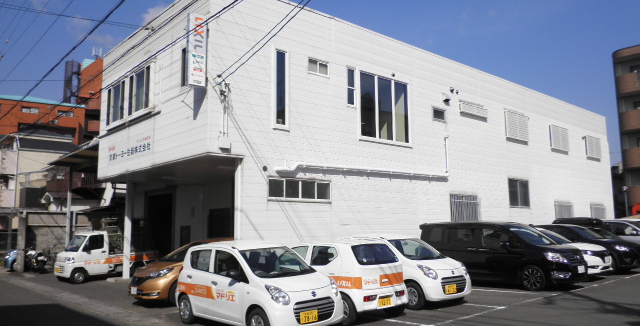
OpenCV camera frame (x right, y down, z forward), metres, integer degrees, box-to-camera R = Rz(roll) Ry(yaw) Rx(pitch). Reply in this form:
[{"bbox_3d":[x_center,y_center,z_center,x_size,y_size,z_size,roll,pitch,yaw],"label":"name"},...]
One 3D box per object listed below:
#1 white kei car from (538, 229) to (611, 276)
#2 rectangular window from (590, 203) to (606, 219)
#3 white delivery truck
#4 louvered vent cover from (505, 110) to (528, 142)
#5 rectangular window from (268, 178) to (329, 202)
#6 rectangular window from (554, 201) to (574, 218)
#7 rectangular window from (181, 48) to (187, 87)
[{"bbox_3d":[7.277,2.893,15.853,1.670,1.520,3.900,6,-10,-41],"label":"white kei car"},{"bbox_3d":[15.672,2.869,26.941,1.959,1.055,0.150,6,-10,-39],"label":"rectangular window"},{"bbox_3d":[-8.060,3.510,18.200,1.475,1.790,3.395,-8,-11,43],"label":"white delivery truck"},{"bbox_3d":[8.914,-1.644,21.795,1.921,1.166,0.120,6,-10,-40],"label":"louvered vent cover"},{"bbox_3d":[-0.519,0.814,13.800,2.250,0.693,0.120,6,-10,-39],"label":"rectangular window"},{"bbox_3d":[12.380,2.514,24.246,1.959,1.055,0.150,6,-10,-39],"label":"rectangular window"},{"bbox_3d":[-3.629,-2.600,12.902,0.100,1.115,0.562,6,-10,-41],"label":"rectangular window"}]

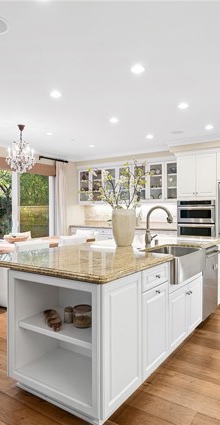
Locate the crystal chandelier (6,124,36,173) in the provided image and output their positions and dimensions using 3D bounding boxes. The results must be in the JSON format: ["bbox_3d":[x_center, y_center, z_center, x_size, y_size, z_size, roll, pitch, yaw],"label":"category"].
[{"bbox_3d":[-1.464,-1.067,4.700,0.500,0.790,0.500,0,0,0],"label":"crystal chandelier"}]

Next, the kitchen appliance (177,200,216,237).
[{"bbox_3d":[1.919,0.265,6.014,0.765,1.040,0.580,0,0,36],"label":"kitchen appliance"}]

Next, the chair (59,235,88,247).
[{"bbox_3d":[-0.835,0.850,5.029,0.640,0.870,0.570,0,0,36],"label":"chair"}]

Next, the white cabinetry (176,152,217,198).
[{"bbox_3d":[1.929,-0.730,6.019,0.810,0.910,0.600,0,0,36],"label":"white cabinetry"}]

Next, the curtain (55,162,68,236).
[{"bbox_3d":[-1.201,0.010,6.961,0.130,2.530,0.450,0,0,36],"label":"curtain"}]

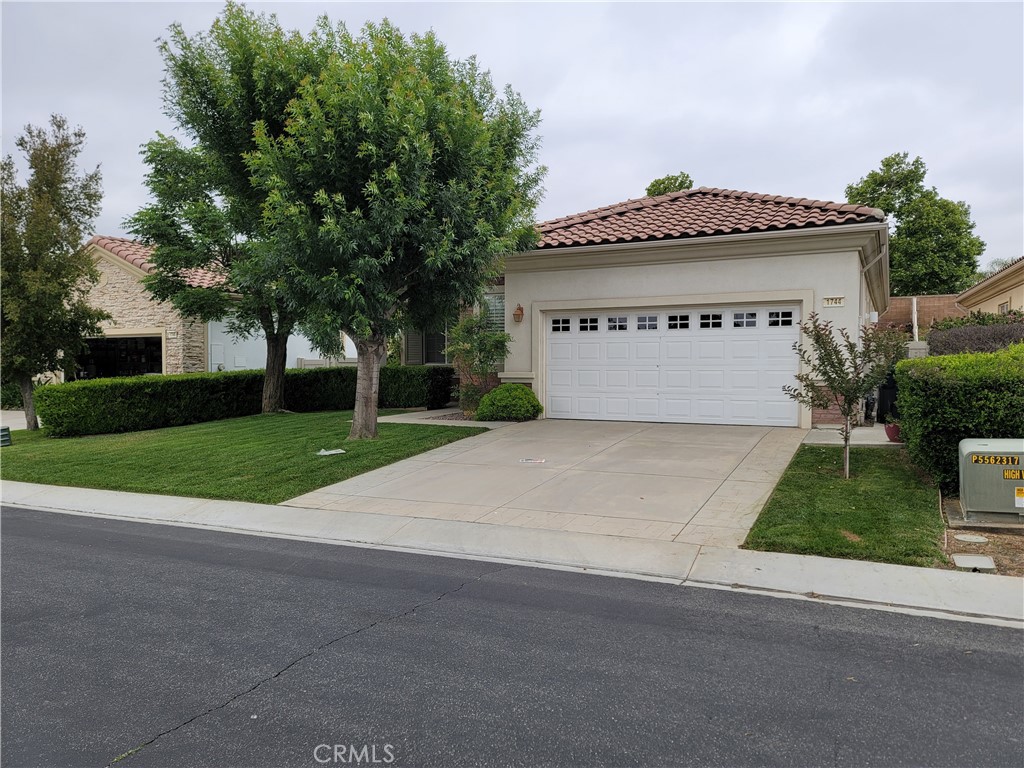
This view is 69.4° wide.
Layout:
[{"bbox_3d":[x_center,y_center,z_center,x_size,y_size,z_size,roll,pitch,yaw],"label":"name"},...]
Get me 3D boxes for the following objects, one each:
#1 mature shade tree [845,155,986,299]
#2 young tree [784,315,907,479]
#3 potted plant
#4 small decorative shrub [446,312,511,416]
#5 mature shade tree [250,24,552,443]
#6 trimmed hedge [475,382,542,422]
[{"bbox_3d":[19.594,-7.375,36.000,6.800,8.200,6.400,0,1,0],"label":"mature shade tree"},{"bbox_3d":[4.071,0.152,9.000,1.460,1.980,1.400,0,1,0],"label":"young tree"},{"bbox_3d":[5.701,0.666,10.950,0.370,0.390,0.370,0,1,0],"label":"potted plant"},{"bbox_3d":[-0.732,-0.446,15.700,1.400,2.100,1.300,0,1,0],"label":"small decorative shrub"},{"bbox_3d":[-2.075,-2.800,13.400,5.200,7.500,5.000,0,1,0],"label":"mature shade tree"},{"bbox_3d":[-0.069,0.365,14.600,1.340,0.770,1.250,0,1,0],"label":"trimmed hedge"}]

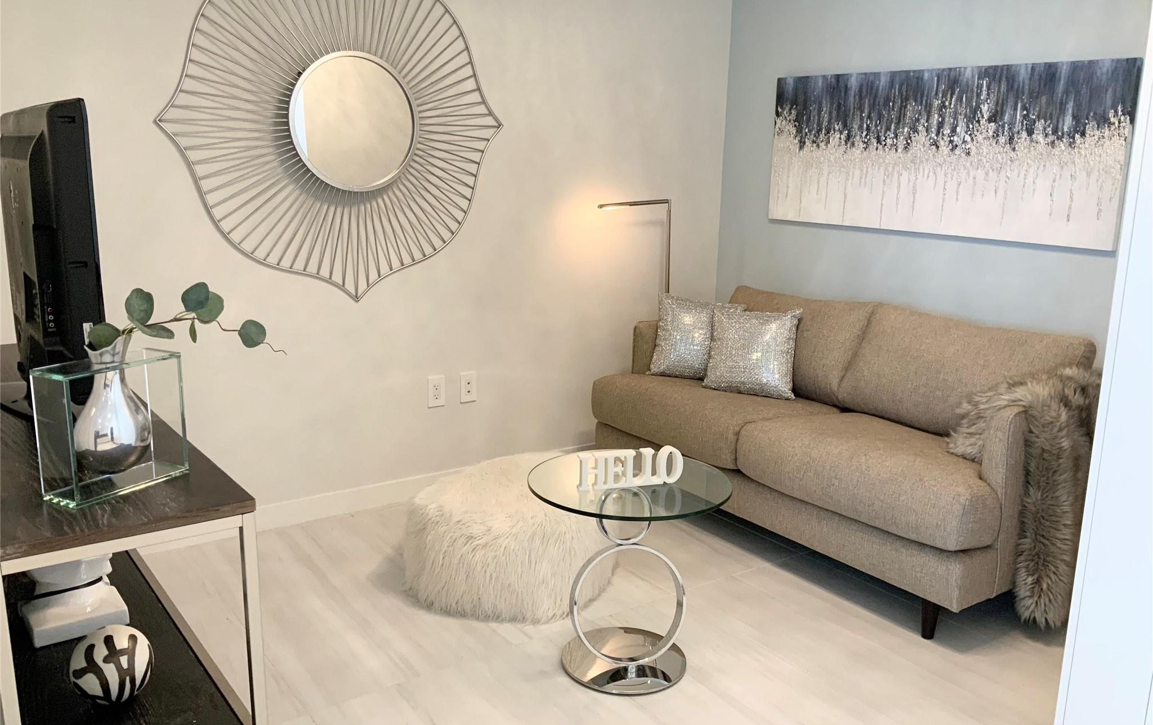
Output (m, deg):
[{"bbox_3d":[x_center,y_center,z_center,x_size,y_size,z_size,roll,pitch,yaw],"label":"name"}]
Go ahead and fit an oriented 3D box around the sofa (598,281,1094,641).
[{"bbox_3d":[0.933,0.236,3.629,0.870,0.840,1.740,-8,16,-35],"label":"sofa"}]

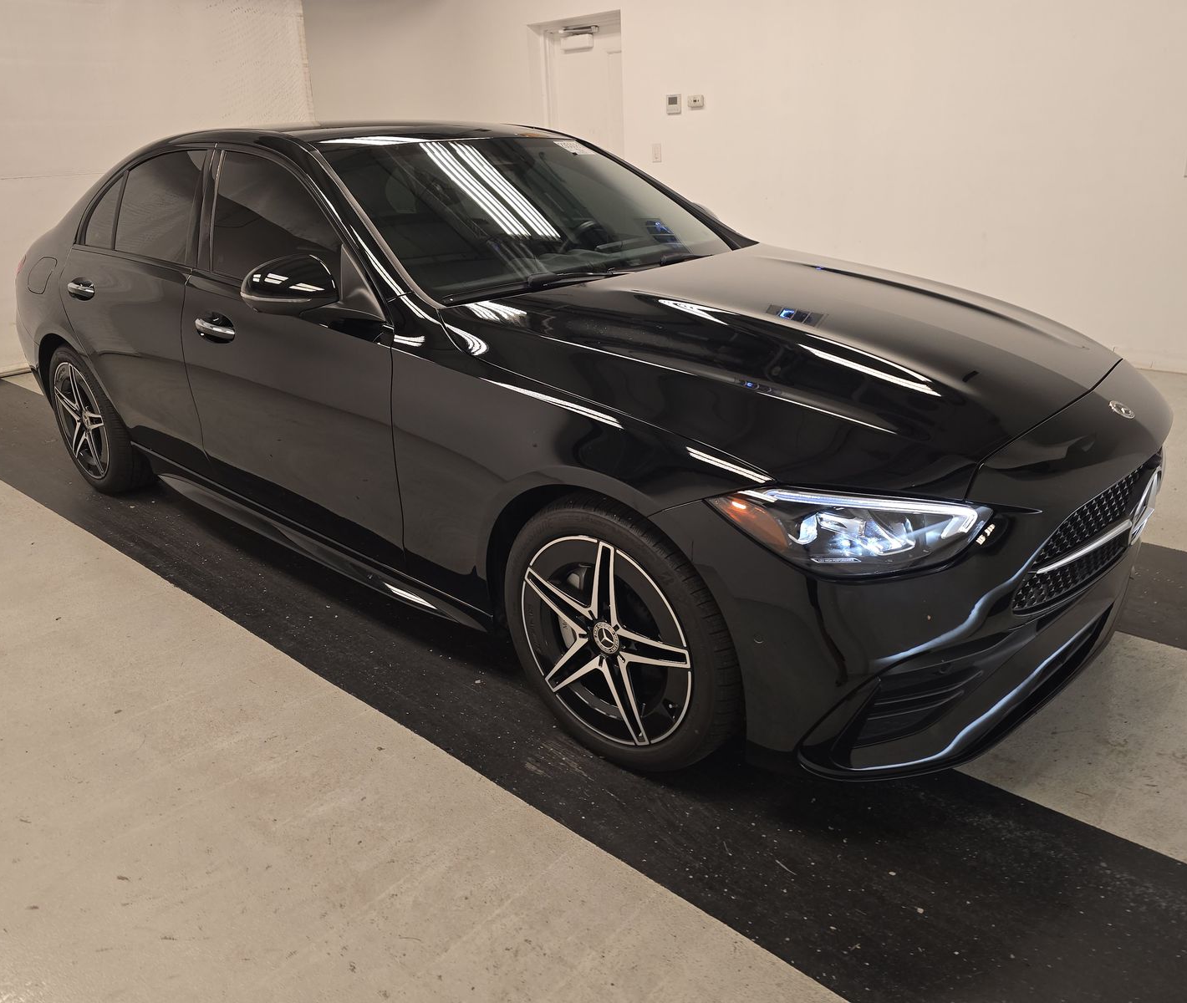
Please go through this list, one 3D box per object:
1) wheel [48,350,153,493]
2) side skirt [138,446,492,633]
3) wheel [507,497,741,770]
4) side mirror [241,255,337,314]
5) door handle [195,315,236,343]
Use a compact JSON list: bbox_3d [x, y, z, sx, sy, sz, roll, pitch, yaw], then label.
[{"bbox_3d":[-2.074,-0.364,3.794,0.660,0.655,0.225,17,28,38],"label":"wheel"},{"bbox_3d":[-1.006,0.075,2.901,2.060,0.155,0.110,17,28,38],"label":"side skirt"},{"bbox_3d":[0.087,0.276,2.025,0.660,0.655,0.225,17,28,38],"label":"wheel"},{"bbox_3d":[-0.799,-0.571,2.346,0.150,0.155,0.245,17,28,38],"label":"side mirror"},{"bbox_3d":[-1.111,-0.521,2.670,0.235,0.070,0.060,17,28,38],"label":"door handle"}]

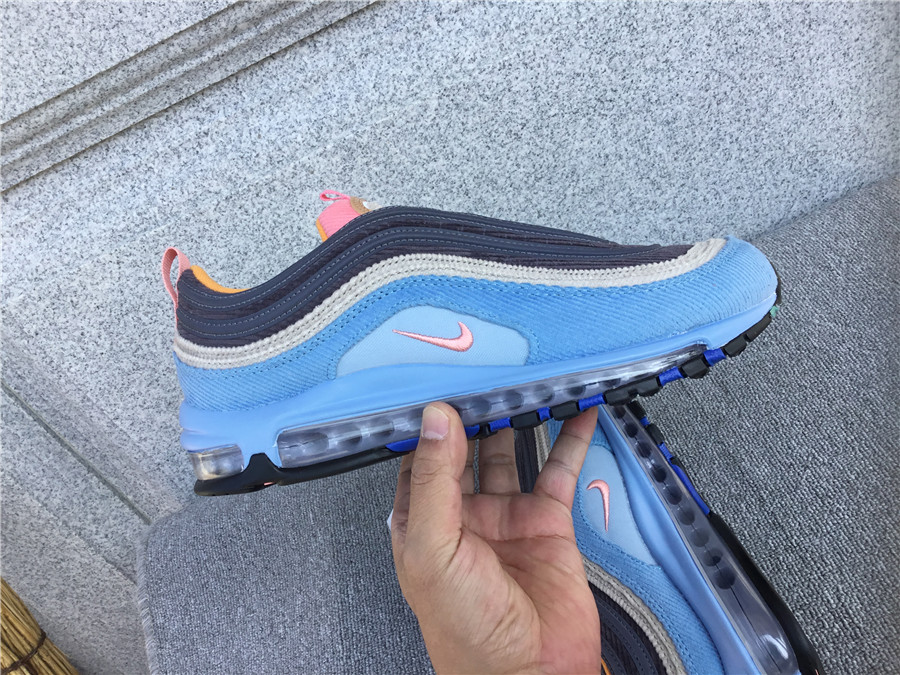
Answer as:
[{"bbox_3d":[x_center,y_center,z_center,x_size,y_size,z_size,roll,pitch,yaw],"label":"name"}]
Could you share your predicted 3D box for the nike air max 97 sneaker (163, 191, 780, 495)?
[{"bbox_3d":[0.018,-0.022,0.381,0.298,0.108,0.121,-12,93,-7],"label":"nike air max 97 sneaker"}]

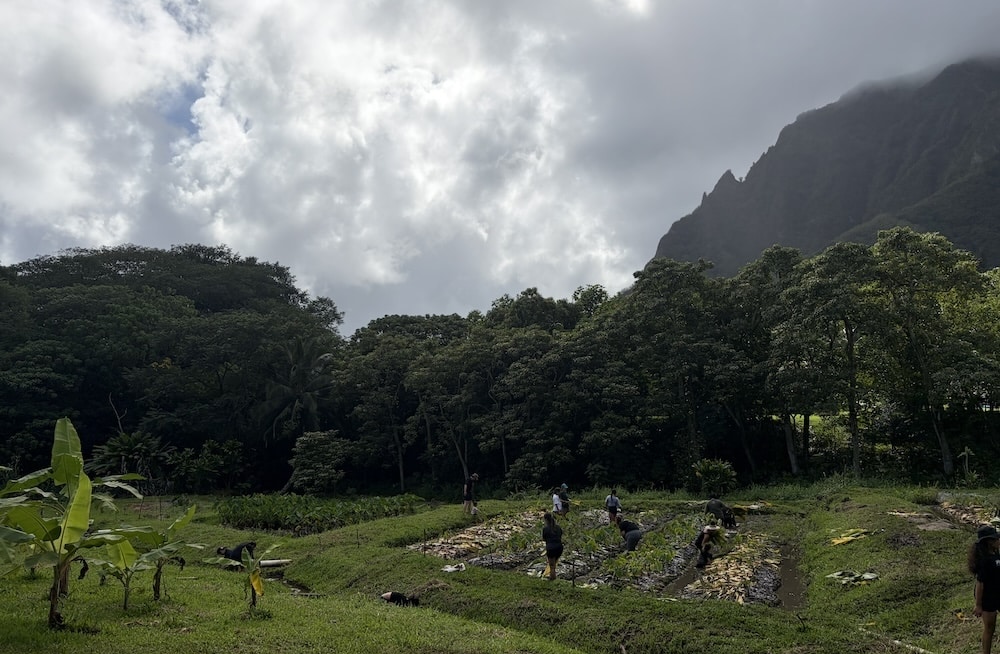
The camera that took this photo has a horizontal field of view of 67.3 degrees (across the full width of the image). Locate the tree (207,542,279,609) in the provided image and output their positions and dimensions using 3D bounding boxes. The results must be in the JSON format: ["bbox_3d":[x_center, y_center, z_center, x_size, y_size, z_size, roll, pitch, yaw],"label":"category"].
[{"bbox_3d":[-4.626,4.500,13.600,1.250,1.150,1.100,1,-9,-8],"label":"tree"}]

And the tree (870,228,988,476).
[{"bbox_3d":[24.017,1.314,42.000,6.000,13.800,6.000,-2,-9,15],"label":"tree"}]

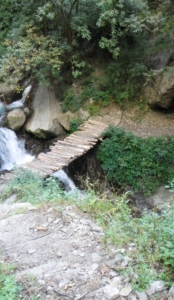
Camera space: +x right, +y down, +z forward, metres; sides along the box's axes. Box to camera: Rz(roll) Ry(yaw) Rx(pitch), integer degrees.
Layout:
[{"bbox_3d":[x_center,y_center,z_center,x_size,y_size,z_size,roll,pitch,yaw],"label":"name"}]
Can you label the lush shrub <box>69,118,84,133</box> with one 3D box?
[{"bbox_3d":[-0.330,-0.770,9.800,0.420,0.400,0.380,0,20,0],"label":"lush shrub"}]

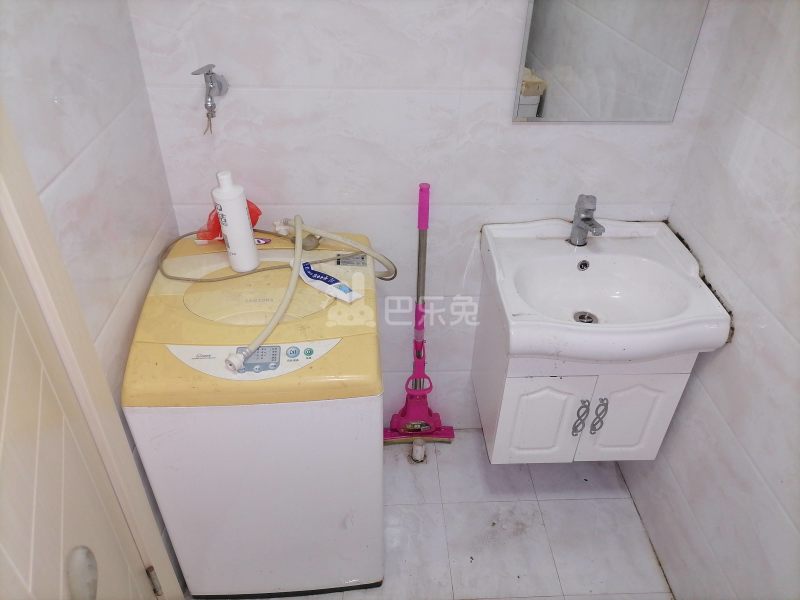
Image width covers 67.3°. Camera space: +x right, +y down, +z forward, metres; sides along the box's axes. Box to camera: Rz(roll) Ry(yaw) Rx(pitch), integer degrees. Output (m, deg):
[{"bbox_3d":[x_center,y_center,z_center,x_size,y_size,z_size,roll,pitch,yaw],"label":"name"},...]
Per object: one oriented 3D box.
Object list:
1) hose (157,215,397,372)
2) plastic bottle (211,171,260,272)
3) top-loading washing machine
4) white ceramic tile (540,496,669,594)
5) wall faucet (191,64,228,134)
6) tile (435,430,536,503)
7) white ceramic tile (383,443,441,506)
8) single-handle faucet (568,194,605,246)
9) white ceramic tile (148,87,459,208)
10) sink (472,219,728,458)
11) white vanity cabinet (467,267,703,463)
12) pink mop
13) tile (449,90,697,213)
[{"bbox_3d":[-0.283,-0.029,1.354,0.550,0.110,0.520,0,36,-3],"label":"hose"},{"bbox_3d":[-0.369,-0.186,1.353,0.073,0.215,0.068,30,45,34],"label":"plastic bottle"},{"bbox_3d":[-0.311,0.302,1.588,0.517,0.818,0.522,-1,36,-4],"label":"top-loading washing machine"},{"bbox_3d":[0.590,0.719,1.766,0.300,0.010,0.302,-1,36,-3],"label":"white ceramic tile"},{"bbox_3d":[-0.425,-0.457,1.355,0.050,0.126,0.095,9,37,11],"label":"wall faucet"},{"bbox_3d":[0.276,0.546,1.995,0.300,0.010,0.301,-1,36,-3],"label":"tile"},{"bbox_3d":[-0.021,0.549,1.979,0.294,0.010,0.301,-1,36,-3],"label":"white ceramic tile"},{"bbox_3d":[0.488,-0.192,1.550,0.046,0.132,0.110,-9,37,-14],"label":"single-handle faucet"},{"bbox_3d":[-0.216,-0.374,1.492,0.718,0.300,0.010,-1,36,-3],"label":"white ceramic tile"},{"bbox_3d":[0.482,0.141,1.619,0.512,0.578,0.440,0,36,-3],"label":"sink"},{"bbox_3d":[0.484,0.174,1.696,0.475,0.436,0.352,0,36,-3],"label":"white vanity cabinet"},{"bbox_3d":[0.061,0.094,1.787,0.250,0.942,0.080,-1,35,-2],"label":"pink mop"},{"bbox_3d":[0.441,-0.382,1.526,0.598,0.300,0.010,-1,36,-3],"label":"tile"}]

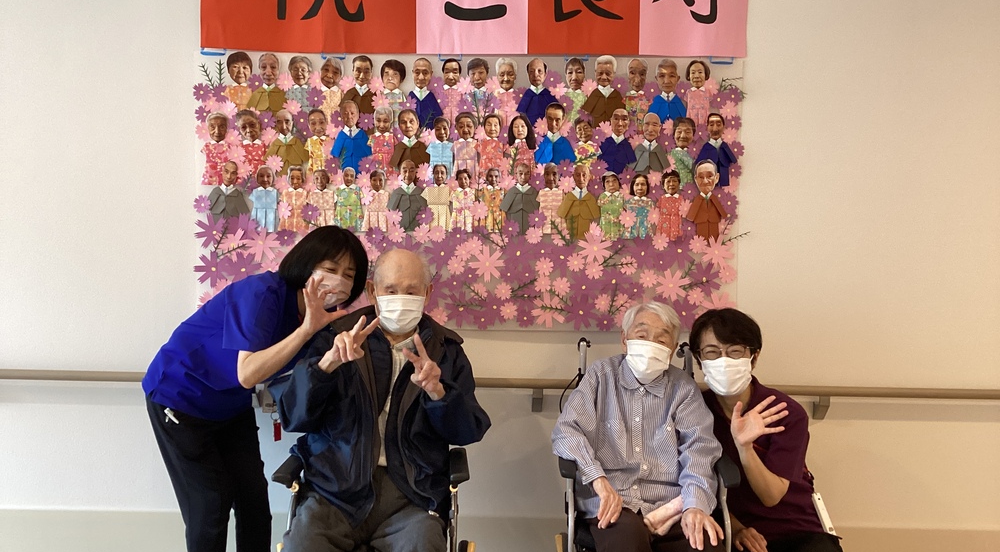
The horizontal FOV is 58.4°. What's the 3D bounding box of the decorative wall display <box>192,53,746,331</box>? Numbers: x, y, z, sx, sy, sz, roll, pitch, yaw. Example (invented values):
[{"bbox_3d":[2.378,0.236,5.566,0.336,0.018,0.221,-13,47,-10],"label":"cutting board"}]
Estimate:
[{"bbox_3d":[-0.101,-0.278,2.966,1.845,0.925,0.050,1,3,0],"label":"decorative wall display"}]

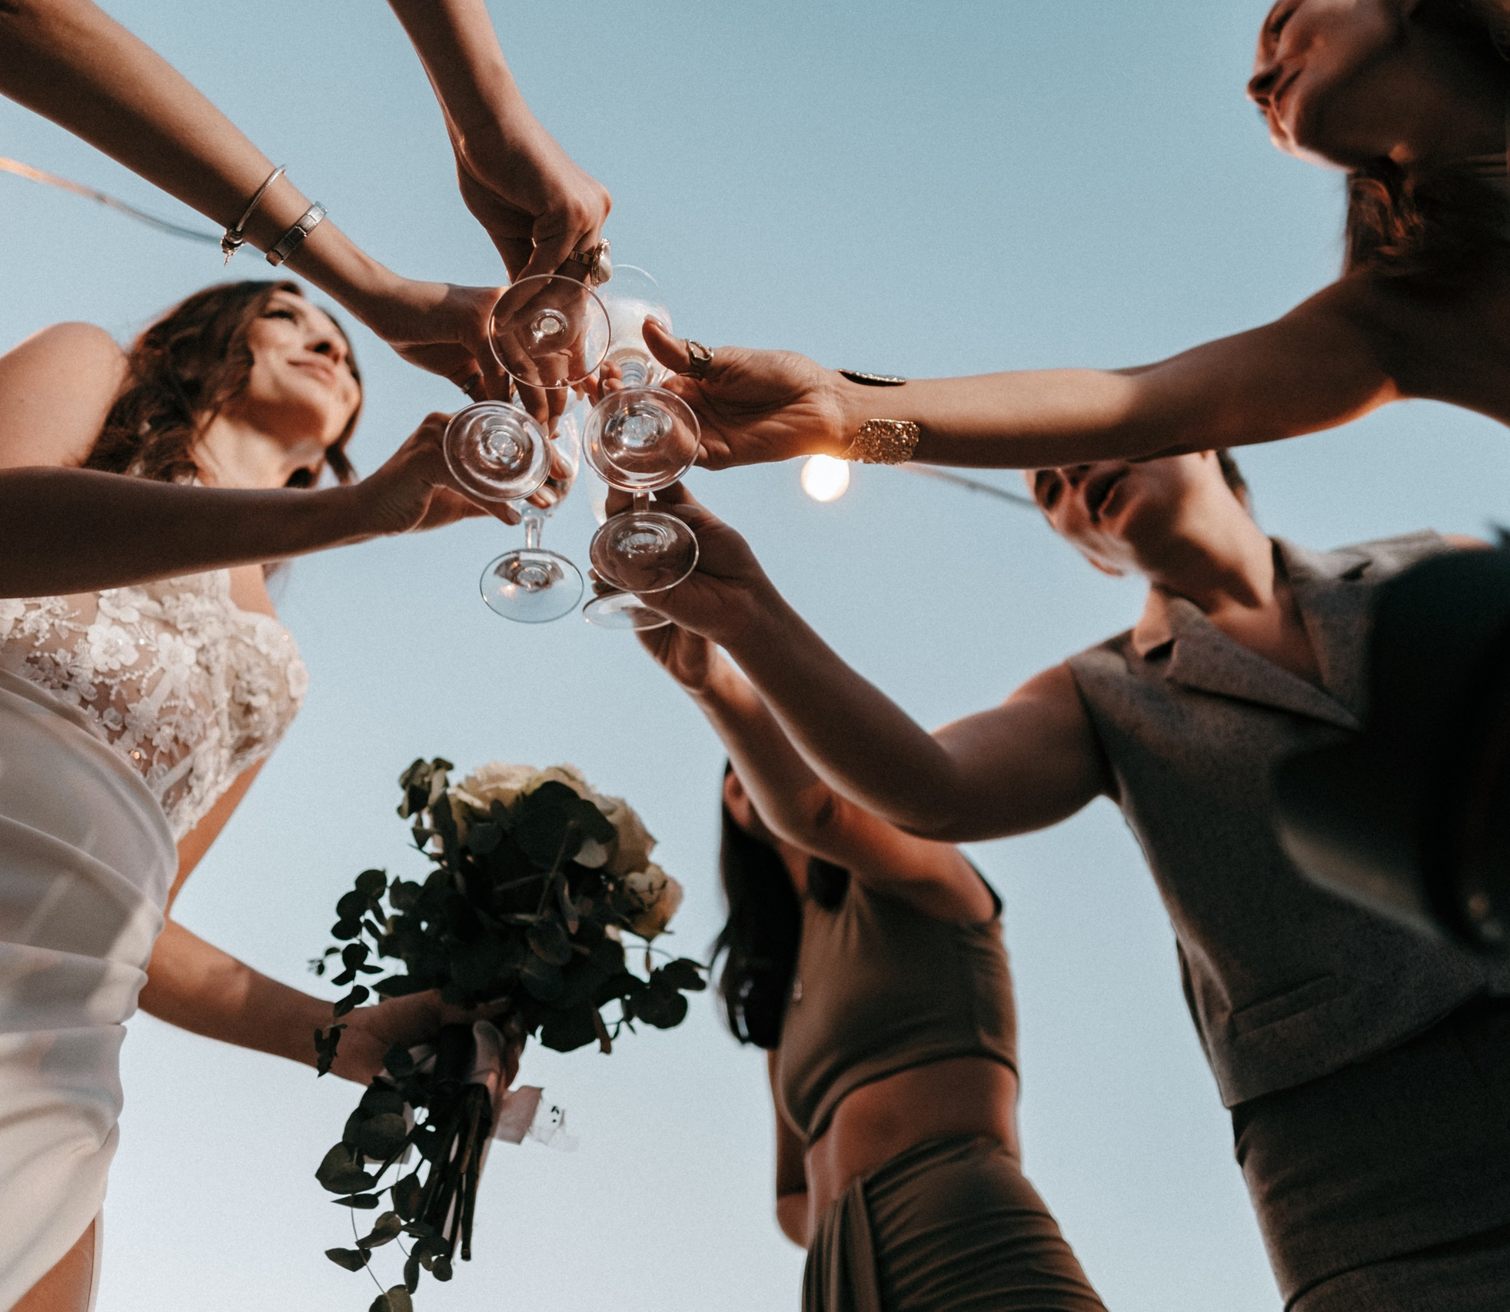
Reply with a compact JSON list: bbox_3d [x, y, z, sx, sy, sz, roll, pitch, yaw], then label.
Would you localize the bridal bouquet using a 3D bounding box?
[{"bbox_3d":[-0.203,0.293,1.070,0.300,0.430,0.290,22,-54,-9],"label":"bridal bouquet"}]

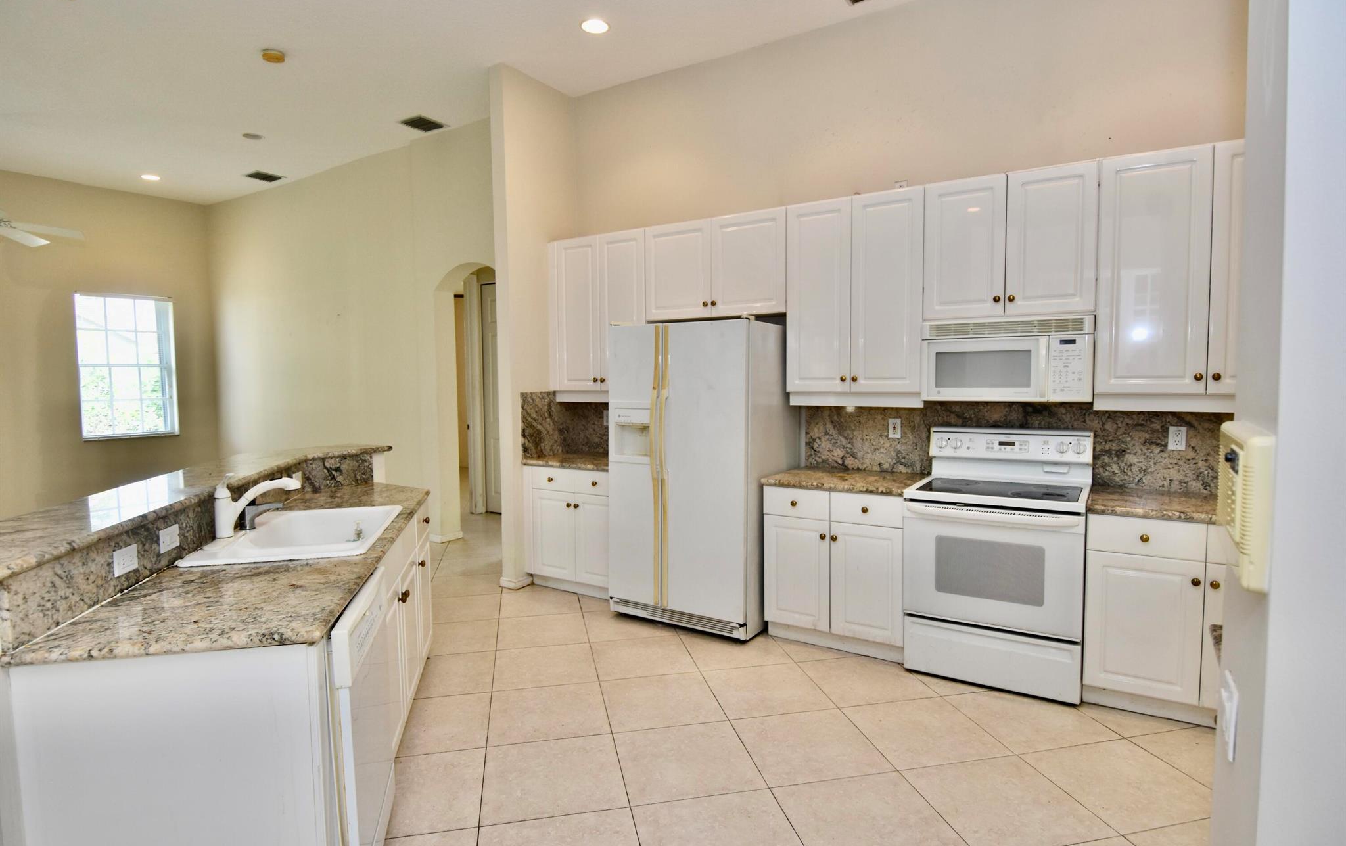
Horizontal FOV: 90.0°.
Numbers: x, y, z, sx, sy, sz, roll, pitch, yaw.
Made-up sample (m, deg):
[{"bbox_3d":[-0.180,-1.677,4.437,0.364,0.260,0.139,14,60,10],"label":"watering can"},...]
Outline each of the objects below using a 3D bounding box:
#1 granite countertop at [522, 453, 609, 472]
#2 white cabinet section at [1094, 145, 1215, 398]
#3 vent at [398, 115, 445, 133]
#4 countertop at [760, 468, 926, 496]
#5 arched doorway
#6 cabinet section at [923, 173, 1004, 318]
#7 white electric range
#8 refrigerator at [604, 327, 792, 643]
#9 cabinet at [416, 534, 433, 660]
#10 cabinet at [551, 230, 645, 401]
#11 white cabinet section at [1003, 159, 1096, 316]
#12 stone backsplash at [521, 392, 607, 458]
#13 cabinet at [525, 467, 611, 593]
[{"bbox_3d":[-0.530,0.268,4.714,0.870,0.037,0.647,2,4,32],"label":"granite countertop"},{"bbox_3d":[2.218,-0.671,3.137,0.412,1.068,0.330,2,4,32],"label":"white cabinet section"},{"bbox_3d":[-2.092,-2.492,5.632,0.300,0.025,0.300,2,4,32],"label":"vent"},{"bbox_3d":[0.979,0.320,3.779,0.771,0.037,0.647,2,4,32],"label":"countertop"},{"bbox_3d":[-1.667,-0.137,5.889,0.885,2.465,0.220,2,4,32],"label":"arched doorway"},{"bbox_3d":[1.553,-0.882,3.534,0.381,0.686,0.330,2,4,32],"label":"cabinet section"},{"bbox_3d":[1.607,0.641,3.331,0.763,1.178,0.700,2,4,32],"label":"white electric range"},{"bbox_3d":[0.183,0.303,4.143,0.915,1.774,0.790,2,4,32],"label":"refrigerator"},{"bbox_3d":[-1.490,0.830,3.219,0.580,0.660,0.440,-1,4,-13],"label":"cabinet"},{"bbox_3d":[-0.448,-0.738,4.794,0.846,1.109,0.326,2,4,32],"label":"cabinet"},{"bbox_3d":[1.878,-0.872,3.334,0.383,0.686,0.330,2,4,32],"label":"white cabinet section"},{"bbox_3d":[-0.584,0.014,4.747,0.795,0.461,0.590,2,4,32],"label":"stone backsplash"},{"bbox_3d":[-0.510,0.721,4.742,0.820,0.871,0.623,2,4,32],"label":"cabinet"}]

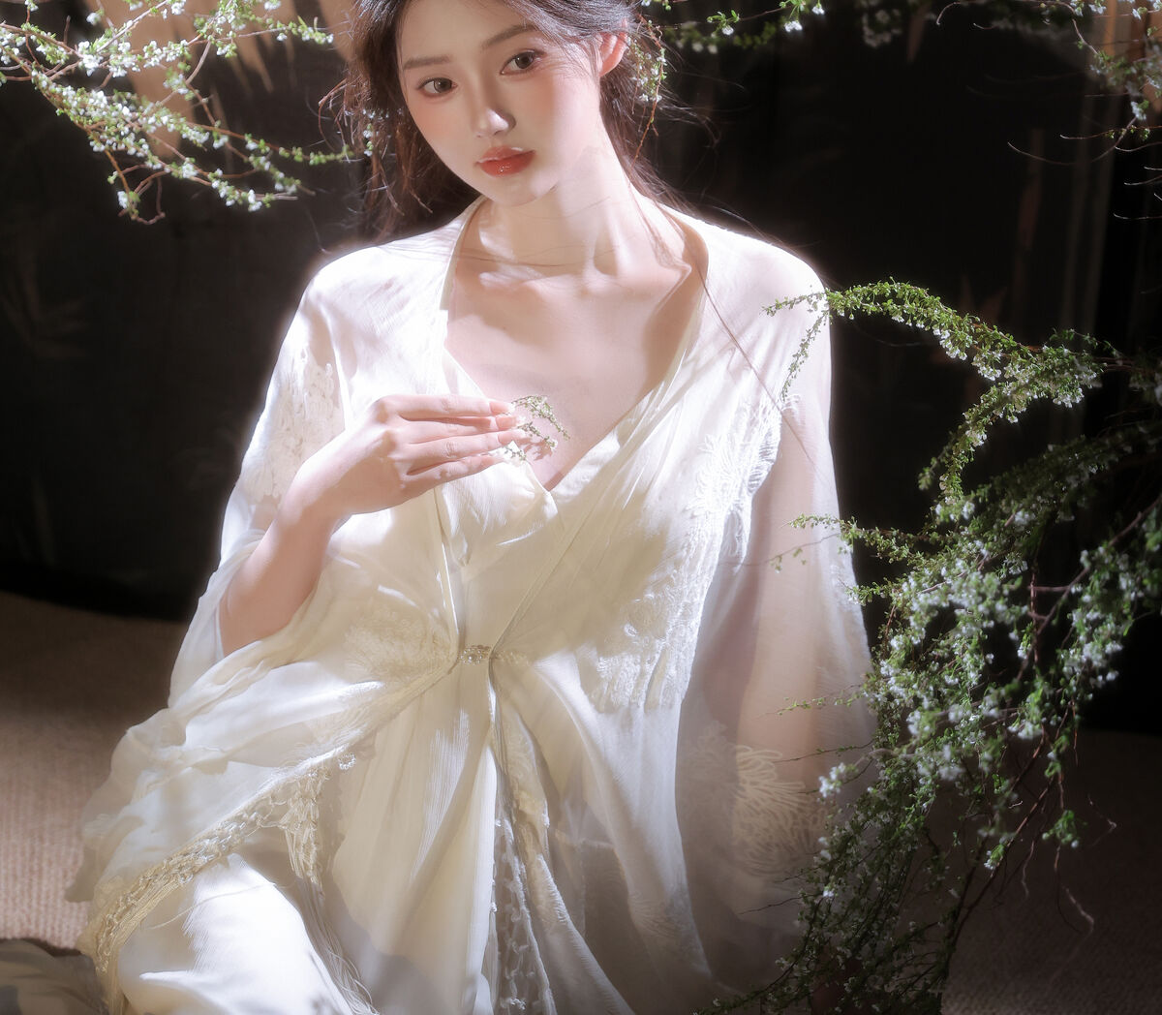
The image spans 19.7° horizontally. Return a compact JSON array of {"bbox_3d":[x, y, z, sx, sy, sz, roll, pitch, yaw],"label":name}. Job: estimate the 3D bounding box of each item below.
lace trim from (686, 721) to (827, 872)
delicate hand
[{"bbox_3d":[0.123,0.203,2.350,0.098,0.100,0.060,1,20,-6],"label":"lace trim"},{"bbox_3d":[-0.112,-0.031,2.200,0.162,0.080,0.072,0,20,-8],"label":"delicate hand"}]

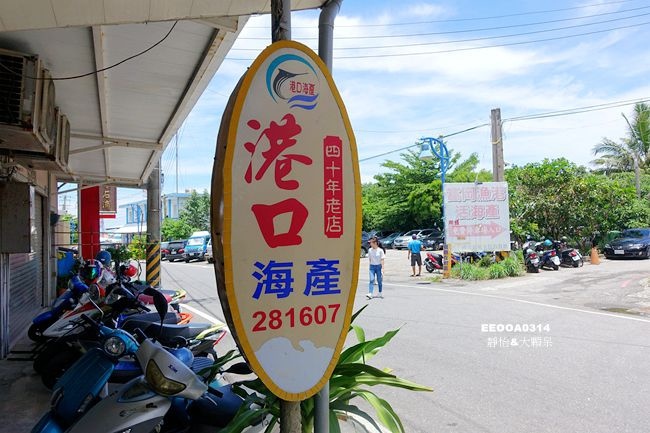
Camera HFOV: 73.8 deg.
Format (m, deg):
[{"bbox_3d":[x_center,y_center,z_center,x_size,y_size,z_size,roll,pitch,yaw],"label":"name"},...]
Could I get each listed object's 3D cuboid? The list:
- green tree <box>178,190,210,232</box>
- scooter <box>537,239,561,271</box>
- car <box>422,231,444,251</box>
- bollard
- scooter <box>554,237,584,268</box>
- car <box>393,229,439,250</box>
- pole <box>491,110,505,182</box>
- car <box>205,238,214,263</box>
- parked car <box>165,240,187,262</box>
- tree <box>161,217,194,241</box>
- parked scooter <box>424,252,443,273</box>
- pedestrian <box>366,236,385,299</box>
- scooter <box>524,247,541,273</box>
[{"bbox_3d":[-13.330,0.620,45.137,3.900,6.600,3.900,-1,-2,-16],"label":"green tree"},{"bbox_3d":[8.761,1.473,16.999,0.700,1.150,1.800,-1,-2,10],"label":"scooter"},{"bbox_3d":[10.337,1.998,36.927,4.500,1.680,1.820,0,-2,-36],"label":"car"},{"bbox_3d":[12.505,1.835,20.052,0.390,0.750,0.390,-3,-3,32],"label":"bollard"},{"bbox_3d":[10.826,1.662,19.297,0.700,1.120,1.800,-1,-2,-2],"label":"scooter"},{"bbox_3d":[8.487,2.087,38.827,4.500,1.680,1.820,1,-2,-37],"label":"car"},{"bbox_3d":[6.719,-0.981,16.733,0.400,6.400,0.400,-2,-3,22],"label":"pole"},{"bbox_3d":[-5.912,2.056,28.225,1.740,1.550,4.400,-1,-2,17],"label":"car"},{"bbox_3d":[-10.162,2.548,32.682,1.760,1.550,4.400,-2,-2,11],"label":"parked car"},{"bbox_3d":[-12.724,1.595,36.352,2.900,3.200,2.900,-1,-2,16],"label":"tree"},{"bbox_3d":[4.837,1.758,17.622,1.800,1.100,0.680,-3,-3,25],"label":"parked scooter"},{"bbox_3d":[1.308,1.337,11.433,0.480,1.610,0.400,-3,-3,25],"label":"pedestrian"},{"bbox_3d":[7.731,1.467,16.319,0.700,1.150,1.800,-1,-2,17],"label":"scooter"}]

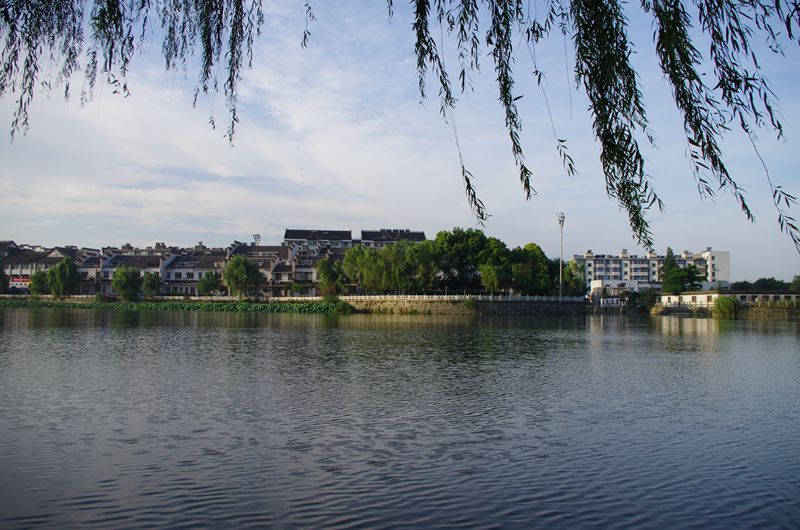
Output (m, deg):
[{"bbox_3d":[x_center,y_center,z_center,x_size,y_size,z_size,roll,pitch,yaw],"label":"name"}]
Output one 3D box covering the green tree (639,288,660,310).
[{"bbox_3d":[48.330,6.880,116.000,4.260,4.650,4.130,0,-3,0],"label":"green tree"}]

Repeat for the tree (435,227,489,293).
[{"bbox_3d":[14.173,-0.115,138.000,12.445,16.593,12.445,0,-3,0],"label":"tree"}]

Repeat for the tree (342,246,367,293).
[{"bbox_3d":[-9.810,1.430,132.000,5.730,11.020,5.560,0,-3,0],"label":"tree"}]

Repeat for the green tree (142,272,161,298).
[{"bbox_3d":[-59.760,4.930,144.000,4.330,6.250,4.200,0,-3,0],"label":"green tree"}]

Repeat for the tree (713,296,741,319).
[{"bbox_3d":[55.620,7.240,102.000,4.770,3.750,4.630,0,-3,0],"label":"tree"}]

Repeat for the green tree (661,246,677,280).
[{"bbox_3d":[72.640,2.300,162.000,5.194,14.609,5.627,0,-3,0],"label":"green tree"}]

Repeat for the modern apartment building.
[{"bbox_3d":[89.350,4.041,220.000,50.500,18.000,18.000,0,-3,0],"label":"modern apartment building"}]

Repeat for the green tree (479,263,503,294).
[{"bbox_3d":[17.990,2.980,119.000,4.770,6.960,4.630,0,-3,0],"label":"green tree"}]

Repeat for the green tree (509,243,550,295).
[{"bbox_3d":[30.947,1.541,142.000,9.486,13.754,9.486,0,-3,0],"label":"green tree"}]

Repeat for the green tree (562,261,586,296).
[{"bbox_3d":[35.840,2.980,123.000,4.930,7.810,4.780,0,-3,0],"label":"green tree"}]

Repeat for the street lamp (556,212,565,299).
[{"bbox_3d":[31.090,-1.700,116.000,1.500,16.950,1.500,0,-3,0],"label":"street lamp"}]

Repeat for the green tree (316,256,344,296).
[{"bbox_3d":[-15.090,2.660,130.000,6.080,9.010,5.900,0,-3,0],"label":"green tree"}]

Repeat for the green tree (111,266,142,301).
[{"bbox_3d":[-67.351,4.696,148.000,7.415,8.651,7.415,0,-3,0],"label":"green tree"}]

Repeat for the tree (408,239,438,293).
[{"bbox_3d":[5.141,0.985,131.000,6.563,13.564,6.563,0,-3,0],"label":"tree"}]

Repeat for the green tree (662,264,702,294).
[{"bbox_3d":[68.408,4.298,145.000,9.686,8.838,9.686,0,-3,0],"label":"green tree"}]

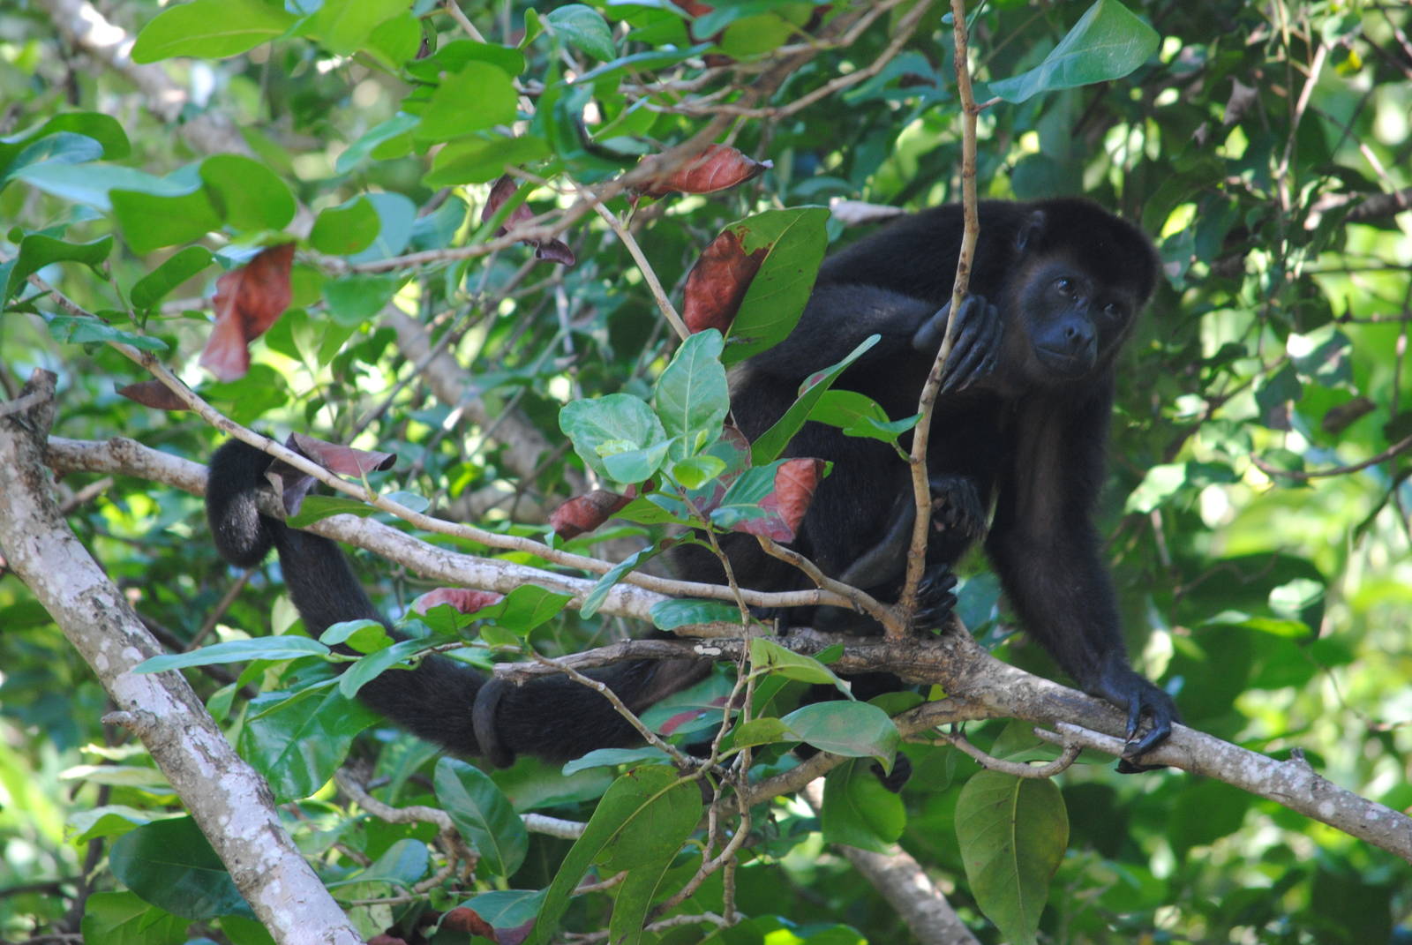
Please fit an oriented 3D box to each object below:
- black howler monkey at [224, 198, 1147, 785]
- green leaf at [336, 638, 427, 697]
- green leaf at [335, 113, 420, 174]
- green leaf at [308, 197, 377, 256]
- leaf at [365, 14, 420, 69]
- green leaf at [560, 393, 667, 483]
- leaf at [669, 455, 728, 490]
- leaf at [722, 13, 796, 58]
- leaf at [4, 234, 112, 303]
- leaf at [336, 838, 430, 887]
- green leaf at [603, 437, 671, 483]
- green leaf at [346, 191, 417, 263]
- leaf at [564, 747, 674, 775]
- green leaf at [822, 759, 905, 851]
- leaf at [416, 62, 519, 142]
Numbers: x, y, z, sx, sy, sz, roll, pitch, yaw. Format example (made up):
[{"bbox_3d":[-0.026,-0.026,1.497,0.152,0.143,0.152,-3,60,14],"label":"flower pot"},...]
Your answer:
[{"bbox_3d":[-0.014,0.008,11.550,0.710,0.460,0.350,-5,-11,25],"label":"black howler monkey"},{"bbox_3d":[-0.260,0.157,11.350,0.085,0.025,0.035,-30,-6,-6],"label":"green leaf"},{"bbox_3d":[-0.221,-0.221,9.500,0.066,0.012,0.038,-32,29,-18],"label":"green leaf"},{"bbox_3d":[-0.282,-0.192,11.000,0.056,0.047,0.025,0,-10,0],"label":"green leaf"},{"bbox_3d":[-0.208,-0.287,9.400,0.038,0.042,0.012,13,21,8],"label":"leaf"},{"bbox_3d":[-0.074,-0.028,11.350,0.085,0.070,0.035,0,-10,0],"label":"green leaf"},{"bbox_3d":[-0.007,0.000,11.350,0.048,0.027,0.030,0,-10,0],"label":"leaf"},{"bbox_3d":[0.035,-0.294,9.500,0.052,0.012,0.042,-7,-47,-17],"label":"leaf"},{"bbox_3d":[-0.513,-0.162,11.200,0.085,0.052,0.045,0,-10,0],"label":"leaf"},{"bbox_3d":[-0.269,0.323,11.700,0.080,0.038,0.040,0,-10,0],"label":"leaf"},{"bbox_3d":[-0.047,-0.008,9.700,0.055,0.014,0.040,-11,37,-34],"label":"green leaf"},{"bbox_3d":[-0.221,-0.165,9.500,0.050,0.058,0.012,-33,6,-10],"label":"green leaf"},{"bbox_3d":[-0.062,0.200,9.800,0.080,0.012,0.042,-6,16,-14],"label":"leaf"},{"bbox_3d":[0.112,0.238,10.100,0.052,0.066,0.018,-11,-6,-8],"label":"green leaf"},{"bbox_3d":[-0.159,-0.246,9.400,0.070,0.014,0.058,-6,-52,24],"label":"leaf"}]

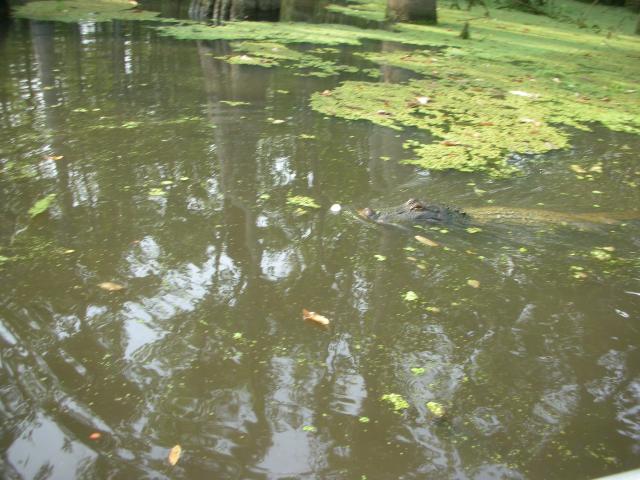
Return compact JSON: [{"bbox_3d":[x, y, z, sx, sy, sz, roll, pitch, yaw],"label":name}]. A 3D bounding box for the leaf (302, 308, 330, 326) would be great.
[{"bbox_3d":[-0.012,0.236,1.982,0.105,0.028,0.042,21,32,36],"label":"leaf"}]

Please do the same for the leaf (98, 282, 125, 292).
[{"bbox_3d":[-0.694,0.156,2.149,0.096,0.015,0.046,5,26,10],"label":"leaf"}]

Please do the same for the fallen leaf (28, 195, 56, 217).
[{"bbox_3d":[-1.177,-0.145,2.757,0.075,0.025,0.235,2,26,3],"label":"fallen leaf"}]

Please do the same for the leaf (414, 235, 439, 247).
[{"bbox_3d":[0.411,0.003,2.496,0.108,0.015,0.043,22,33,38],"label":"leaf"}]

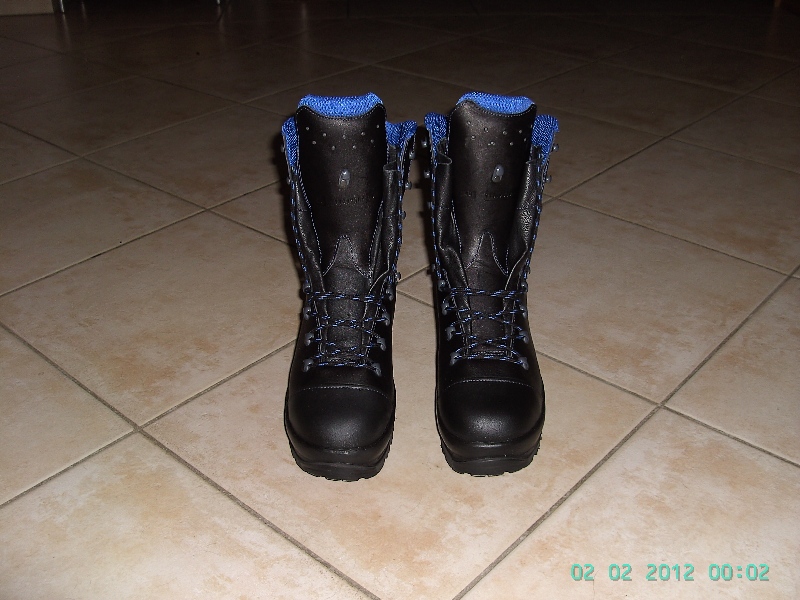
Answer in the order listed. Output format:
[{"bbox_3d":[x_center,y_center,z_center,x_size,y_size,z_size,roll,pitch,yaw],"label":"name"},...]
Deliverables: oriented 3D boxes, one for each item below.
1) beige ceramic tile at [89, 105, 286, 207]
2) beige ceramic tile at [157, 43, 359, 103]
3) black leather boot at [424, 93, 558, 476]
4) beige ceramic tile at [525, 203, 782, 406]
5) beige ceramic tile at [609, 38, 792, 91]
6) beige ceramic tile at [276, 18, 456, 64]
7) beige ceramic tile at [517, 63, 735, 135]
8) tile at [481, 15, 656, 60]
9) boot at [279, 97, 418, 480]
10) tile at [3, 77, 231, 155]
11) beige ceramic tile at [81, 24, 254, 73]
[{"bbox_3d":[-0.316,-0.275,1.584,0.385,0.010,0.385,24,38,35],"label":"beige ceramic tile"},{"bbox_3d":[-0.347,-0.548,2.053,0.385,0.010,0.385,24,38,35],"label":"beige ceramic tile"},{"bbox_3d":[0.087,-0.040,0.852,0.127,0.312,0.305,-1,30,0],"label":"black leather boot"},{"bbox_3d":[0.259,-0.022,1.138,0.385,0.010,0.385,24,38,35],"label":"beige ceramic tile"},{"bbox_3d":[0.752,-0.589,2.136,0.387,0.010,0.387,24,38,36],"label":"beige ceramic tile"},{"bbox_3d":[-0.089,-0.697,2.339,0.387,0.010,0.387,24,38,36],"label":"beige ceramic tile"},{"bbox_3d":[0.492,-0.442,1.885,0.387,0.010,0.387,24,38,36],"label":"beige ceramic tile"},{"bbox_3d":[0.461,-0.717,2.363,0.387,0.010,0.387,24,38,36],"label":"tile"},{"bbox_3d":[-0.050,-0.045,0.876,0.138,0.320,0.310,0,30,1],"label":"boot"},{"bbox_3d":[-0.603,-0.401,1.807,0.385,0.010,0.385,24,38,35],"label":"tile"},{"bbox_3d":[-0.640,-0.677,2.315,0.387,0.010,0.387,24,38,36],"label":"beige ceramic tile"}]

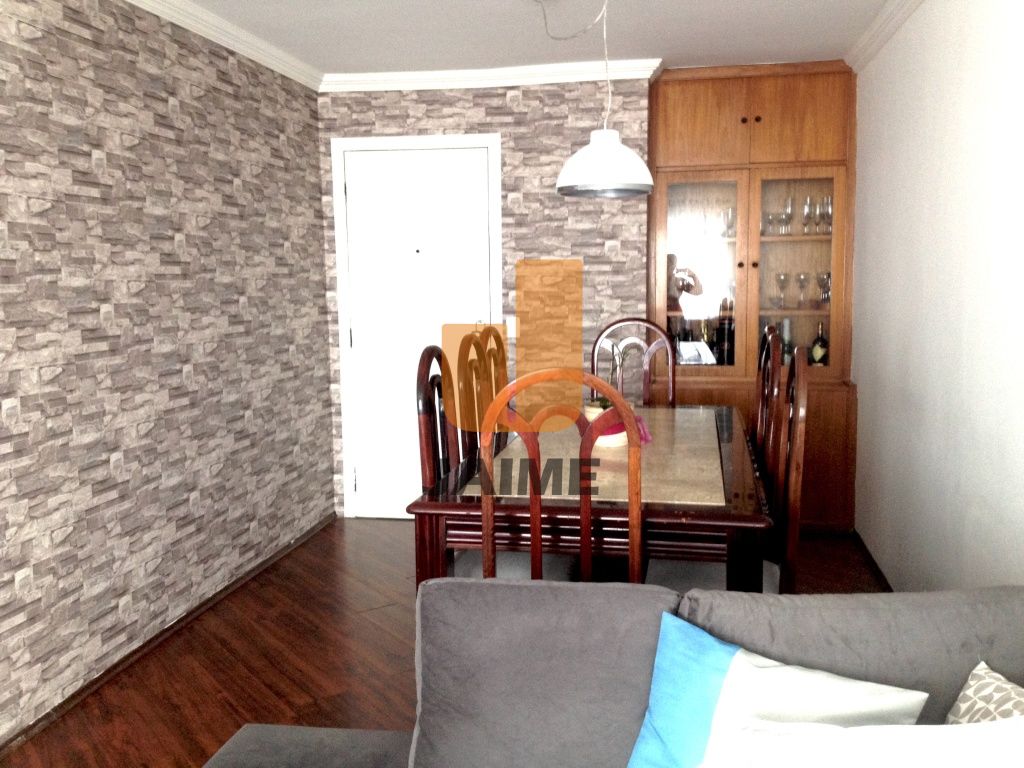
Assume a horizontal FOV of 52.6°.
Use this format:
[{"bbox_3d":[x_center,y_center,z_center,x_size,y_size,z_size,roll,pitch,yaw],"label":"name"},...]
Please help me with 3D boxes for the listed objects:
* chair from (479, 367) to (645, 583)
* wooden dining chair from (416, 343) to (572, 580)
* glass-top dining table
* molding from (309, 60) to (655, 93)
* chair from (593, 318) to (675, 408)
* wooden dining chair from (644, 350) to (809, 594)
[{"bbox_3d":[0.159,0.518,2.803,0.421,1.166,0.480,1,6,10],"label":"chair"},{"bbox_3d":[-0.040,0.464,3.312,0.480,1.166,0.431,1,6,10],"label":"wooden dining chair"},{"bbox_3d":[0.379,0.605,3.785,0.945,0.774,2.163,1,6,10],"label":"glass-top dining table"},{"bbox_3d":[-0.146,-1.628,5.479,1.872,0.093,0.078,1,6,10],"label":"molding"},{"bbox_3d":[0.553,0.290,4.840,0.421,1.166,0.480,1,6,10],"label":"chair"},{"bbox_3d":[0.655,0.472,3.191,0.480,1.166,0.431,1,6,10],"label":"wooden dining chair"}]

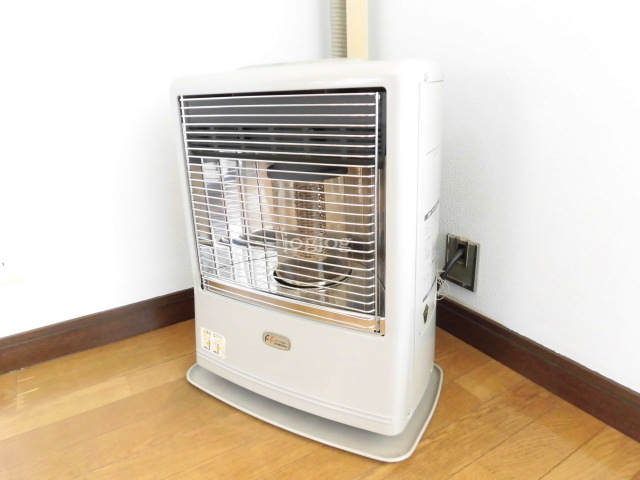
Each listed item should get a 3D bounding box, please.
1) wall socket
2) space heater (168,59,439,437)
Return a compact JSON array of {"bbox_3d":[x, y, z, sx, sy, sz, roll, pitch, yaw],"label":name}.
[{"bbox_3d":[0.317,0.052,0.989,0.012,0.109,0.083,-12,21,-29],"label":"wall socket"},{"bbox_3d":[-0.023,-0.006,0.881,0.460,0.625,0.249,8,22,26],"label":"space heater"}]

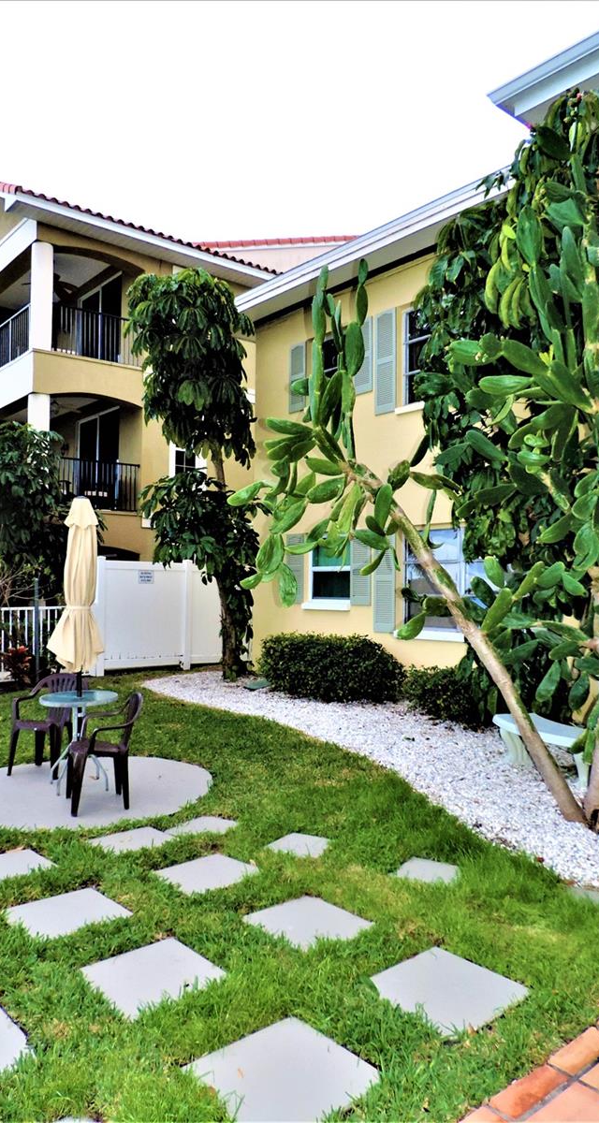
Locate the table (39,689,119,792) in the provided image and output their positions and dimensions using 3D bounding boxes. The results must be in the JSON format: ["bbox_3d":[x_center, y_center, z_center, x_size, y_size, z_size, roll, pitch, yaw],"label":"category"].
[{"bbox_3d":[-1.755,1.441,6.208,0.640,0.710,0.640,0,-2,0],"label":"table"}]

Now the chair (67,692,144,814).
[{"bbox_3d":[-1.440,1.382,5.759,0.530,0.800,0.560,1,-2,-22],"label":"chair"}]

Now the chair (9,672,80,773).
[{"bbox_3d":[-2.145,1.412,6.739,0.560,0.800,0.530,-1,-2,18],"label":"chair"}]

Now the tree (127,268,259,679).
[{"bbox_3d":[-1.651,-1.359,12.094,1.950,6.350,1.850,0,-2,0],"label":"tree"}]

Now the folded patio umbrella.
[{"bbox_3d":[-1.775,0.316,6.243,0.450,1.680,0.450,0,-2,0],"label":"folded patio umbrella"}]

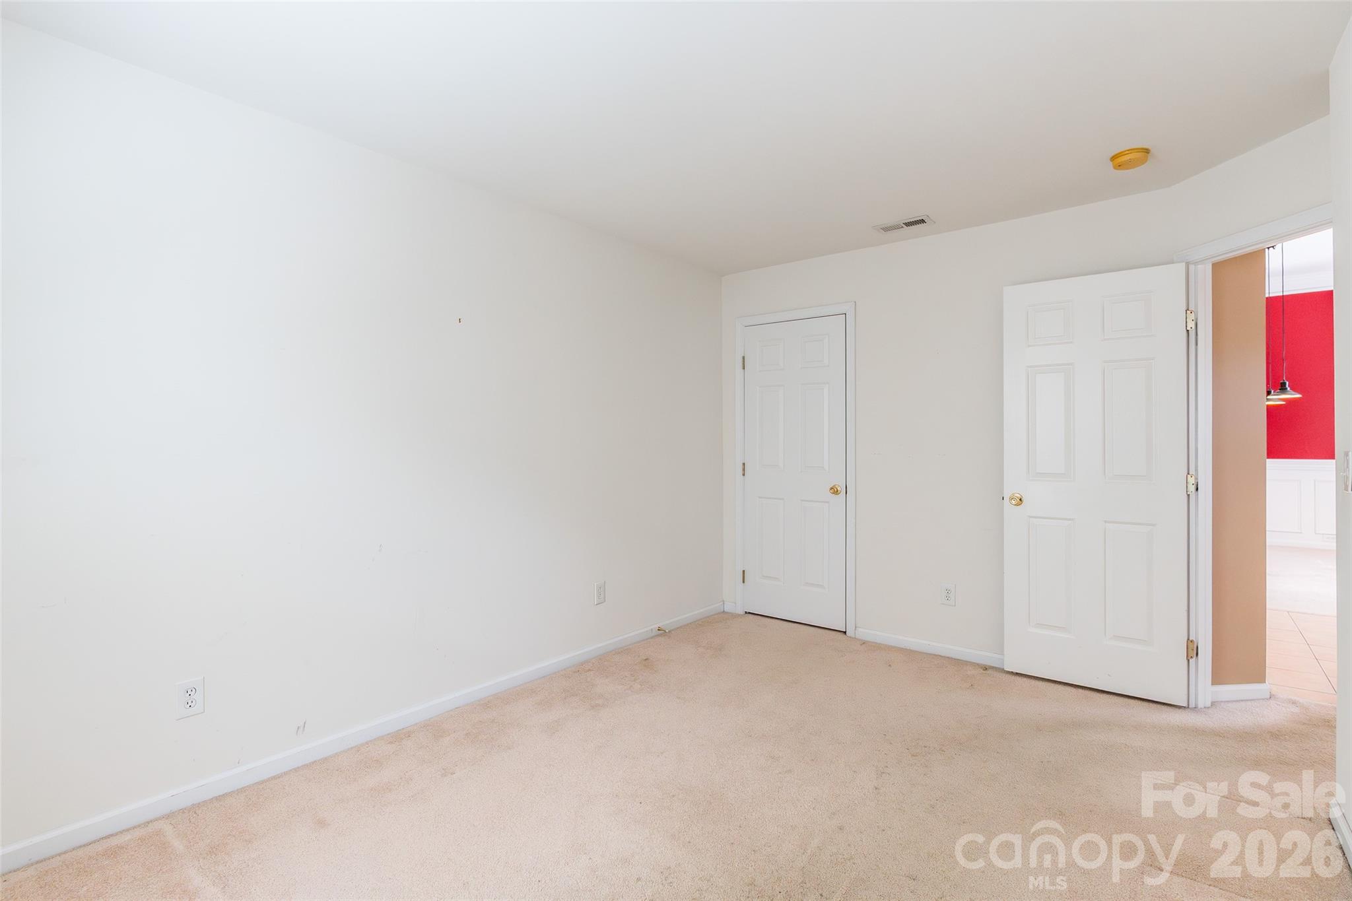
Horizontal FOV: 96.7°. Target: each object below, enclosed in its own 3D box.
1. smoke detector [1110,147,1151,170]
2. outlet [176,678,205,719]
[{"bbox_3d":[1.905,-1.218,2.520,0.137,0.039,0.137,0,1,40],"label":"smoke detector"},{"bbox_3d":[-1.649,0.843,2.040,0.009,0.122,0.078,0,1,40],"label":"outlet"}]

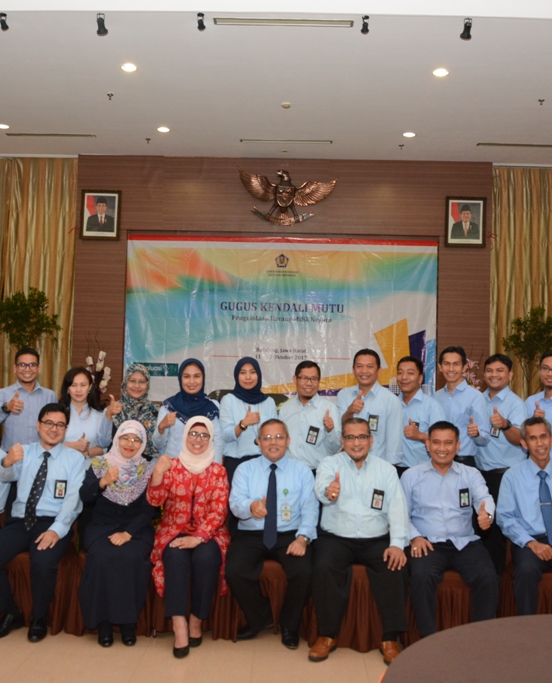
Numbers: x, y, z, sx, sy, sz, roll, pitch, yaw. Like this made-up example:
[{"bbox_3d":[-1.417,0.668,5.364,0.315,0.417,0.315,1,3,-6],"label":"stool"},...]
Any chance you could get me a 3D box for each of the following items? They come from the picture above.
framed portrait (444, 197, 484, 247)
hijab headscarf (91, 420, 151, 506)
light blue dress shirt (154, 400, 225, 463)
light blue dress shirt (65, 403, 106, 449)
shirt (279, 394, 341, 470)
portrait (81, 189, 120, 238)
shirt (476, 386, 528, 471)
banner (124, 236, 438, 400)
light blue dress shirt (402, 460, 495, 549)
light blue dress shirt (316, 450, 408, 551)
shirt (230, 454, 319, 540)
[{"bbox_3d":[2.183,-1.377,8.850,0.470,0.590,0.040,2,-2,2],"label":"framed portrait"},{"bbox_3d":[-0.925,0.719,4.600,0.380,0.500,0.320,2,-2,-12],"label":"hijab headscarf"},{"bbox_3d":[-0.575,0.605,5.050,0.450,0.530,0.320,2,-2,-6],"label":"light blue dress shirt"},{"bbox_3d":[-1.295,0.632,5.220,0.420,0.500,0.290,1,-2,2],"label":"light blue dress shirt"},{"bbox_3d":[0.211,0.590,4.980,0.430,0.520,0.320,1,-2,6],"label":"shirt"},{"bbox_3d":[-2.030,-1.472,8.900,0.455,0.575,0.050,1,-2,2],"label":"portrait"},{"bbox_3d":[1.476,0.572,5.050,0.420,0.560,0.320,1,-2,18],"label":"shirt"},{"bbox_3d":[0.066,-0.240,9.200,3.720,1.980,0.050,1,-2,1],"label":"banner"},{"bbox_3d":[0.999,0.944,4.450,0.530,0.530,0.380,1,-2,10],"label":"light blue dress shirt"},{"bbox_3d":[0.485,0.902,4.360,0.530,0.530,0.410,1,-2,5],"label":"light blue dress shirt"},{"bbox_3d":[-0.009,0.894,4.400,0.500,0.480,0.380,1,-2,0],"label":"shirt"}]

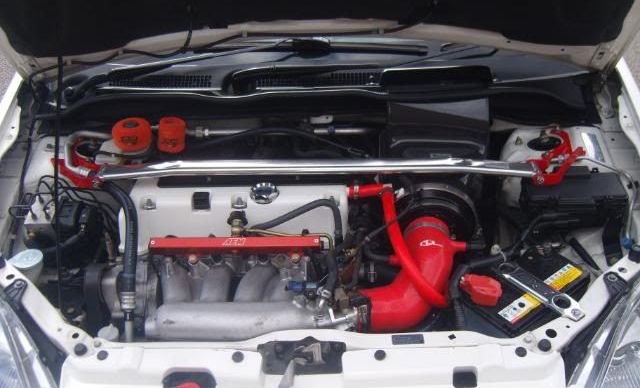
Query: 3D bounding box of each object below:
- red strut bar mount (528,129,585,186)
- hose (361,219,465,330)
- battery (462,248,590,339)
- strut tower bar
[{"bbox_3d":[0.520,-0.081,1.448,0.146,0.060,0.240,0,35,0],"label":"red strut bar mount"},{"bbox_3d":[0.185,0.167,1.328,0.205,0.130,0.270,0,35,0],"label":"hose"},{"bbox_3d":[0.403,0.259,1.327,0.238,0.215,0.129,-25,42,-31],"label":"battery"},{"bbox_3d":[0.000,-0.049,1.358,0.924,0.038,0.041,0,35,0],"label":"strut tower bar"}]

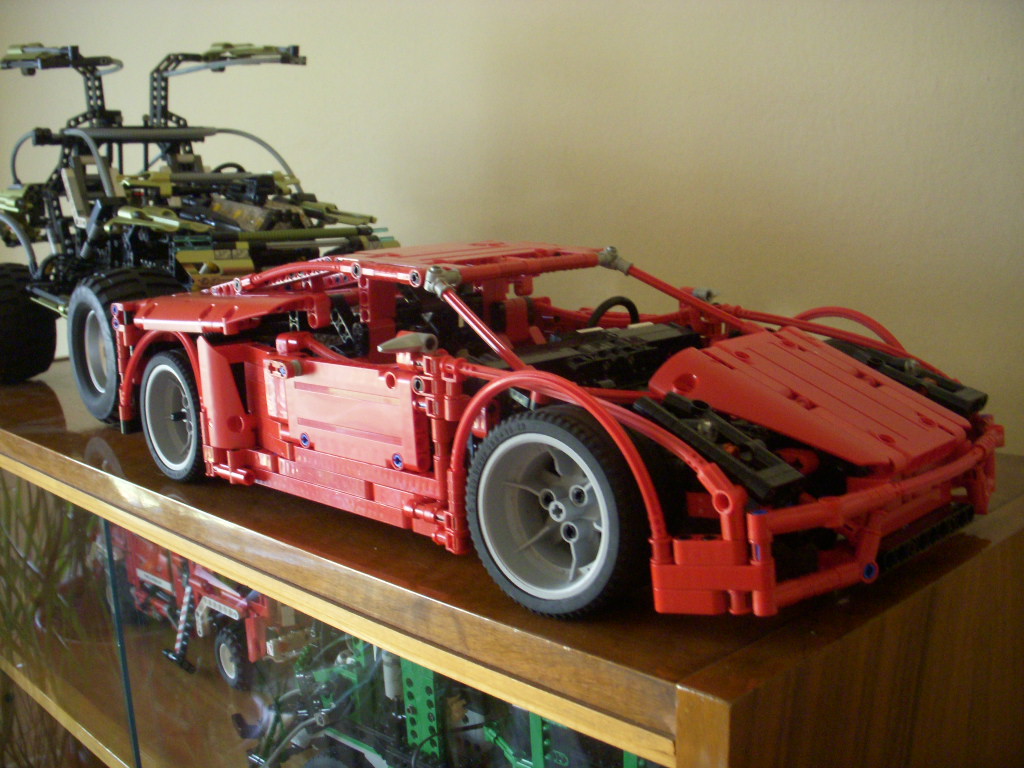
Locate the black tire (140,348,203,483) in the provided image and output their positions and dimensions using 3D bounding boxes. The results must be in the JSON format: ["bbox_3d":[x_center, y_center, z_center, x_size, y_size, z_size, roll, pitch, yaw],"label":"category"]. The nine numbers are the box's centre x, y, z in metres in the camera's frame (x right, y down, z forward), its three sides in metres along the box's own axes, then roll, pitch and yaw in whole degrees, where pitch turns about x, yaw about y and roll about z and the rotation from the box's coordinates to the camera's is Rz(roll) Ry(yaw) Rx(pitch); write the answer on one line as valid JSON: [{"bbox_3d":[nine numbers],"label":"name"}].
[{"bbox_3d":[-0.167,0.015,0.606,0.037,0.069,0.069,-11,13,-41],"label":"black tire"}]

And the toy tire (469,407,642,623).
[{"bbox_3d":[0.022,0.042,0.390,0.069,0.069,0.037,6,13,40],"label":"toy tire"}]

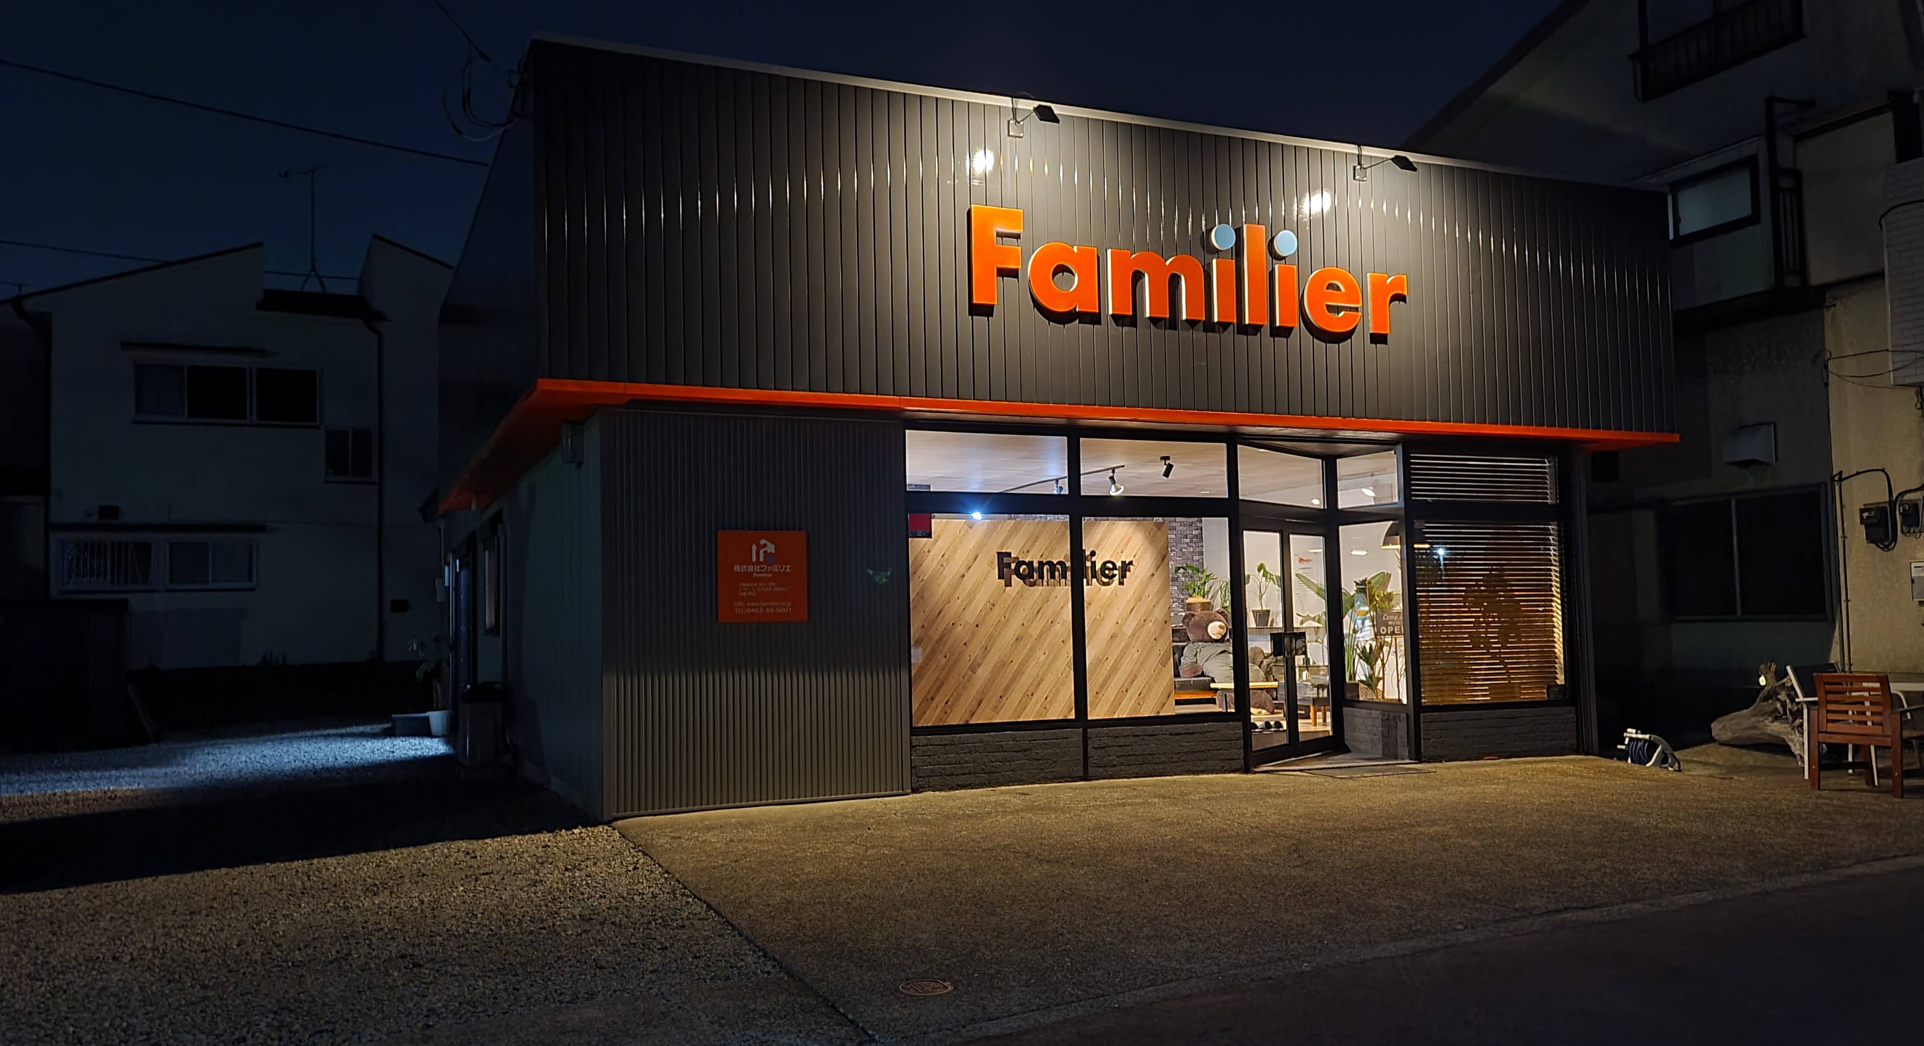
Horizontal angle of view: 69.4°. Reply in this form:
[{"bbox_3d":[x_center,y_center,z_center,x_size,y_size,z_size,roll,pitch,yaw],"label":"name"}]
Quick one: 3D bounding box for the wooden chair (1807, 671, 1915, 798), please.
[{"bbox_3d":[6.153,1.397,9.299,0.630,0.810,0.620,0,-4,-22],"label":"wooden chair"}]

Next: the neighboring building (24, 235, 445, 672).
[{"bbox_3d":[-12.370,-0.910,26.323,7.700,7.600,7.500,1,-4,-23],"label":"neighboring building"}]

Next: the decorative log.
[{"bbox_3d":[6.637,1.586,11.500,0.920,0.780,0.680,-3,-4,30],"label":"decorative log"}]

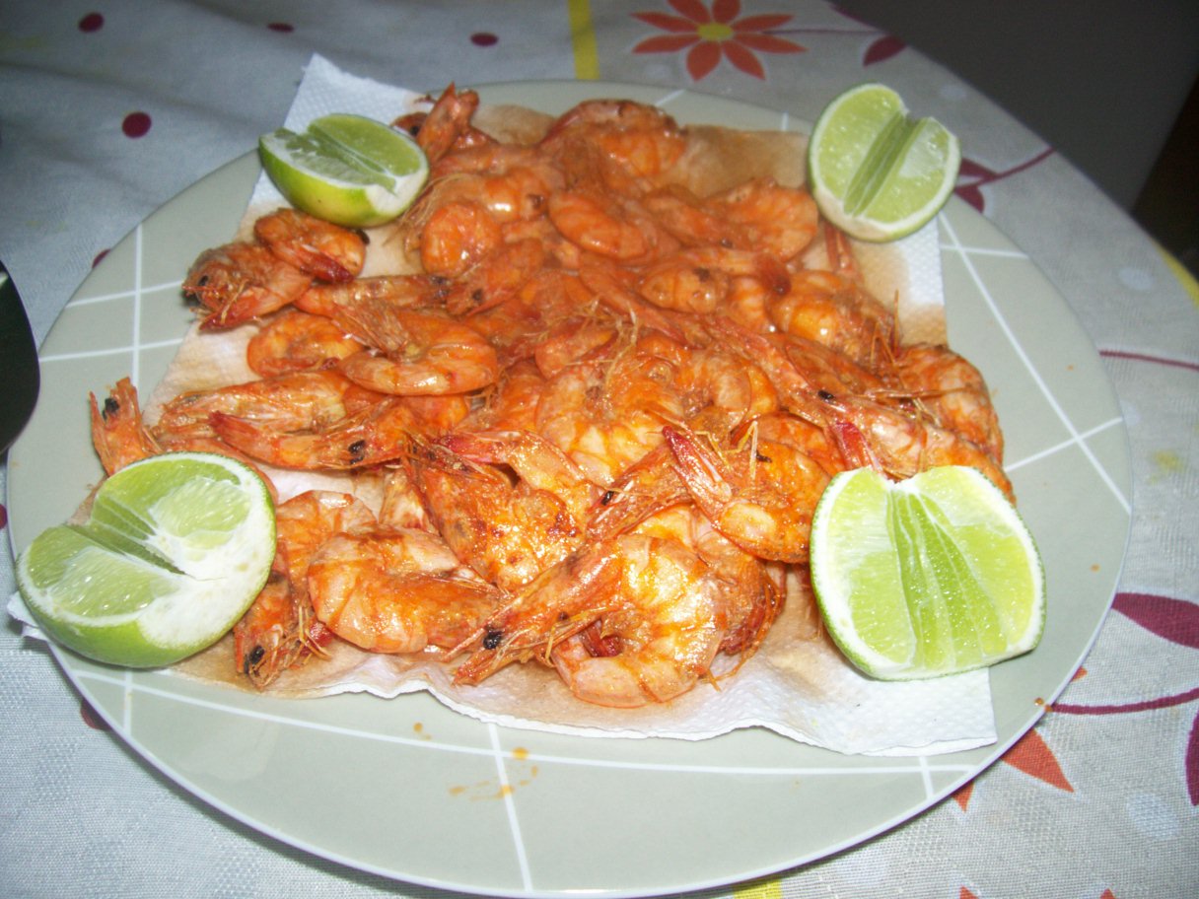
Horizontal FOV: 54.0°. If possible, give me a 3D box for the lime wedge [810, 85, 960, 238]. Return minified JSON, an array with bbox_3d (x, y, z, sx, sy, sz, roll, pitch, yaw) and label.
[{"bbox_3d":[0.081,-0.082,0.354,0.045,0.022,0.046,33,71,0],"label":"lime wedge"}]

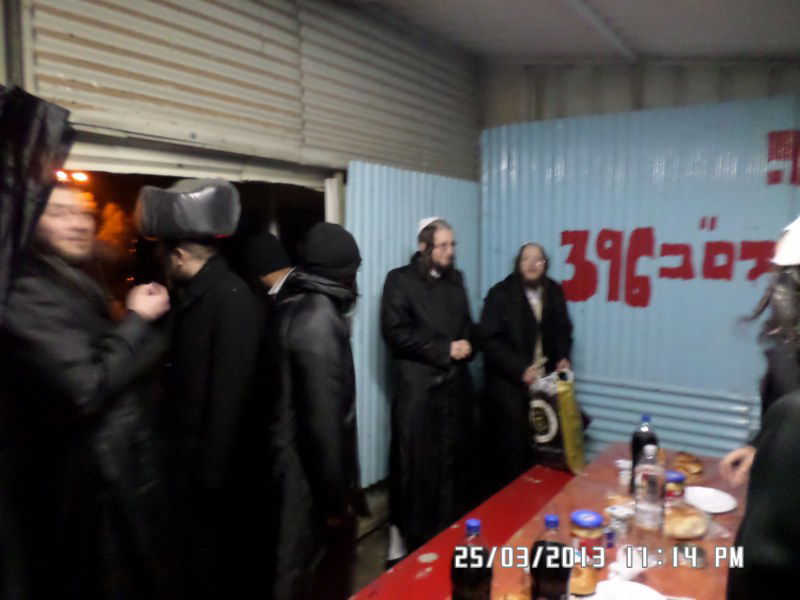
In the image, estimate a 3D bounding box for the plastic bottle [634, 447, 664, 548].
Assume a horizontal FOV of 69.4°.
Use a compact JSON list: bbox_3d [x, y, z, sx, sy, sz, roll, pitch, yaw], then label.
[{"bbox_3d":[0.782,0.608,1.811,0.090,0.310,0.090,-1,6,0],"label":"plastic bottle"}]

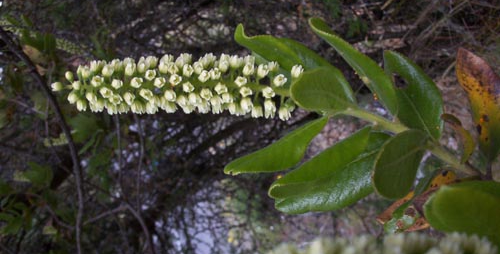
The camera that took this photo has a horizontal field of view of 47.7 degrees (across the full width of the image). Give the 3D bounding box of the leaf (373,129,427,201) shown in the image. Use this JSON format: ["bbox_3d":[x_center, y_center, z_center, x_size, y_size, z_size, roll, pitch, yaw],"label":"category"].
[{"bbox_3d":[0.068,0.015,0.254,0.007,0.042,0.025,19,127,47],"label":"leaf"}]

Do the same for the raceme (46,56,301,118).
[{"bbox_3d":[-0.034,-0.019,0.265,0.028,0.117,0.028,-178,90,-85],"label":"raceme"}]

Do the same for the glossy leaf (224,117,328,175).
[{"bbox_3d":[0.013,0.008,0.267,0.017,0.055,0.010,64,-177,36],"label":"glossy leaf"}]

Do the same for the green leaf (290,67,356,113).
[{"bbox_3d":[0.033,-0.016,0.256,0.007,0.034,0.020,3,82,65],"label":"green leaf"}]

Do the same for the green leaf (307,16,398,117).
[{"bbox_3d":[0.049,-0.029,0.272,0.063,0.012,0.018,50,145,6],"label":"green leaf"}]

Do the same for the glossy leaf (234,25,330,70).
[{"bbox_3d":[0.020,-0.032,0.281,0.023,0.068,0.013,-63,-17,22],"label":"glossy leaf"}]

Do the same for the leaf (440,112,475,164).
[{"bbox_3d":[0.098,0.006,0.270,0.025,0.009,0.011,68,155,9],"label":"leaf"}]

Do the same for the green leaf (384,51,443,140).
[{"bbox_3d":[0.079,-0.016,0.276,0.024,0.009,0.051,-36,70,32],"label":"green leaf"}]

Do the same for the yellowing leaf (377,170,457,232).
[{"bbox_3d":[0.080,0.035,0.274,0.019,0.043,0.012,58,-173,36],"label":"yellowing leaf"}]

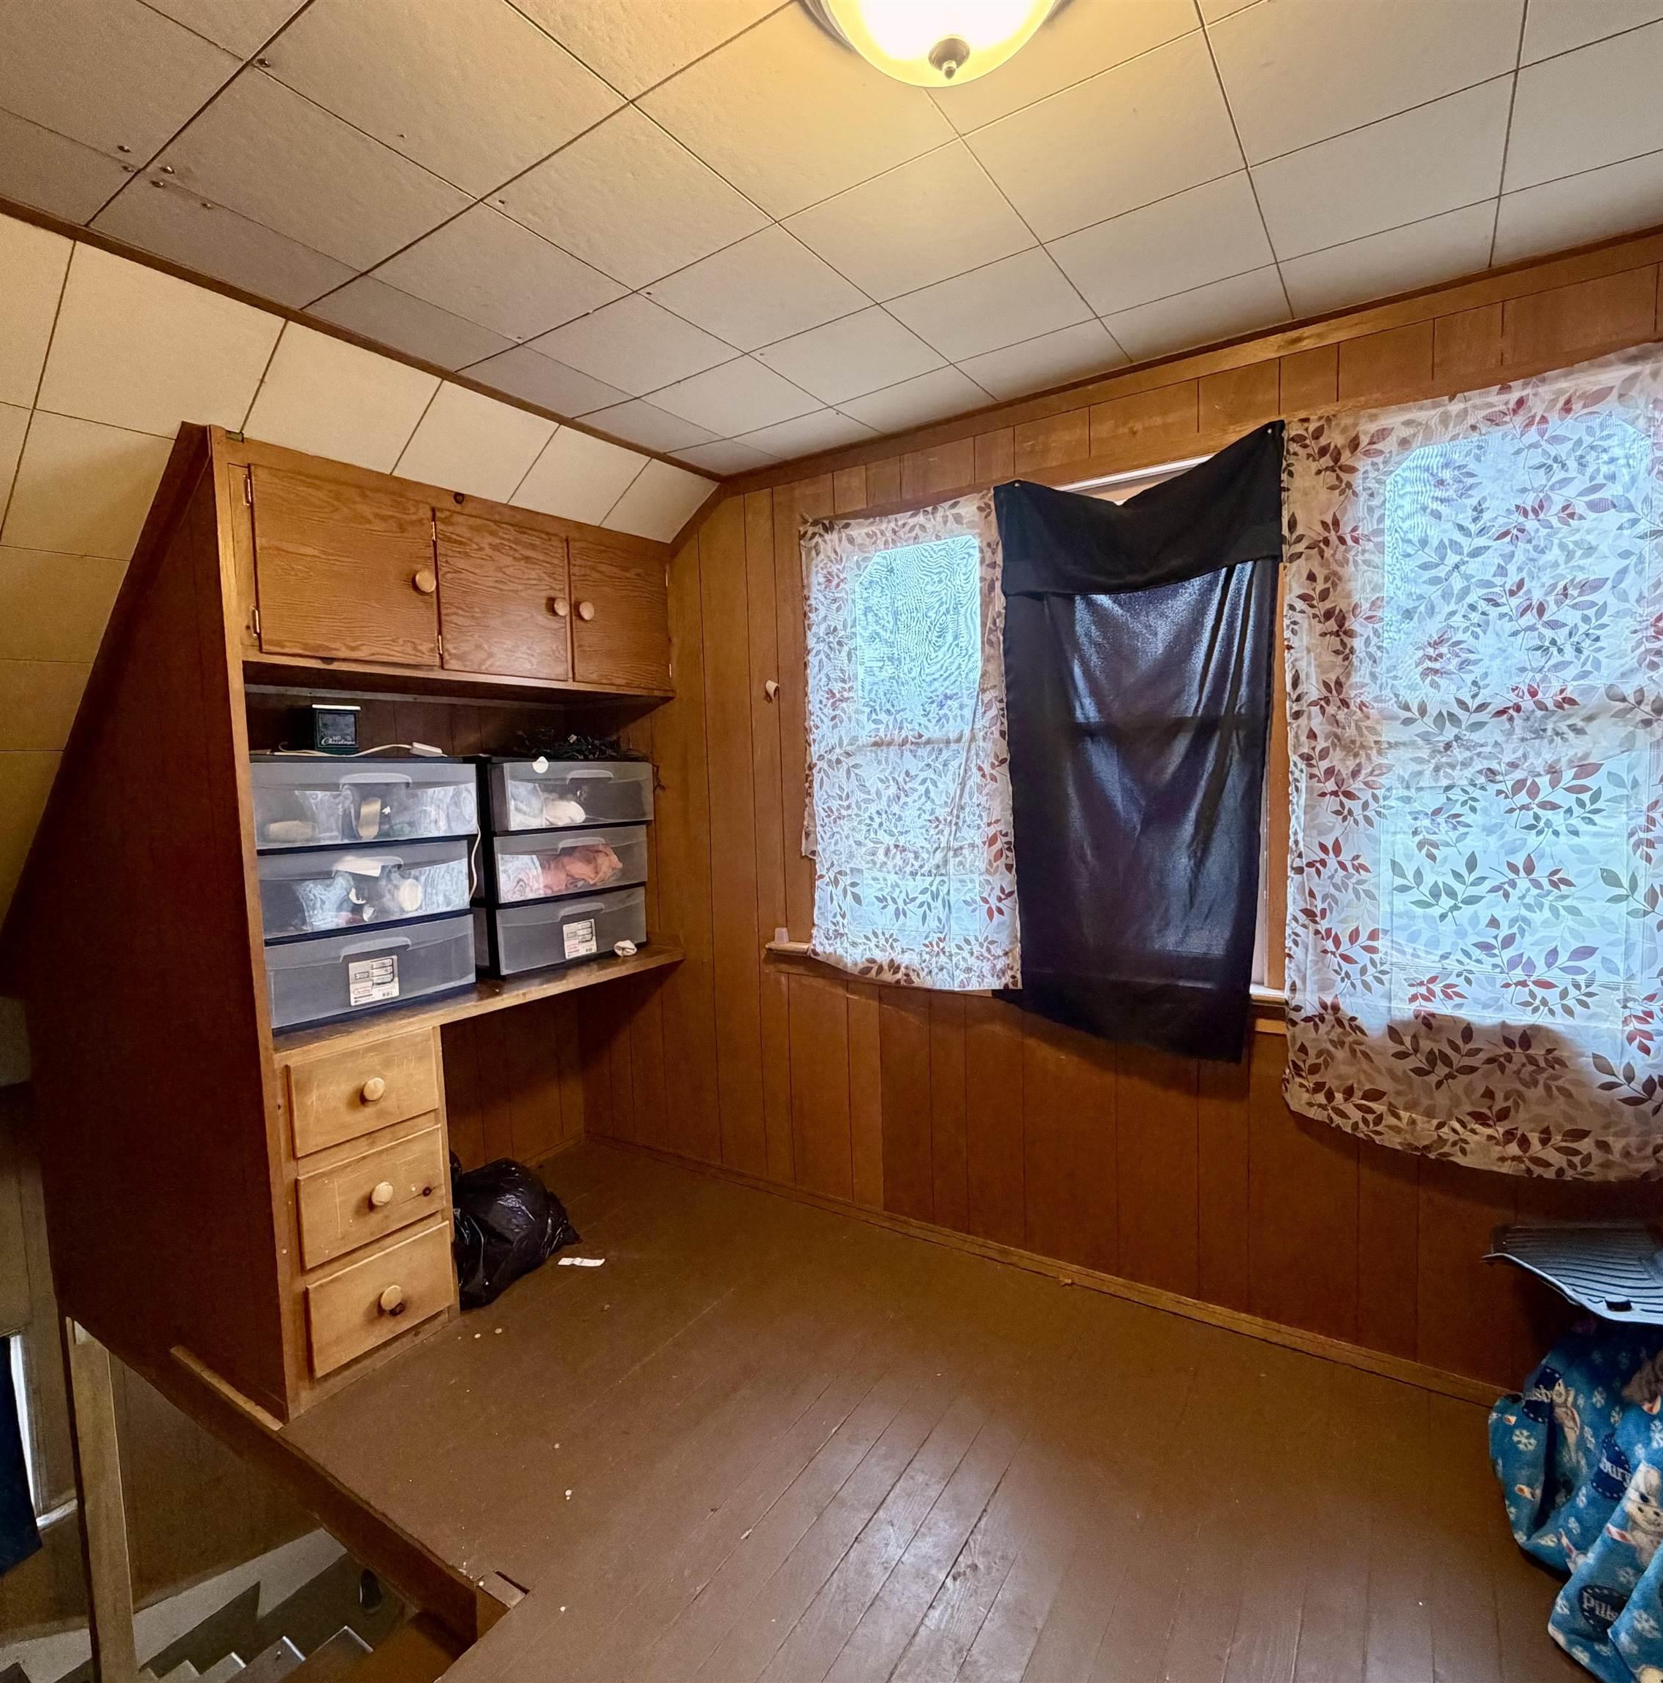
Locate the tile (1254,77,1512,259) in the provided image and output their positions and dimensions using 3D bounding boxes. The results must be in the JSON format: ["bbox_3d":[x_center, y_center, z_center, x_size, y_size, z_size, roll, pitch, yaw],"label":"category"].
[{"bbox_3d":[0.810,-0.986,1.346,0.307,0.015,0.305,0,5,34],"label":"tile"}]

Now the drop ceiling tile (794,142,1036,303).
[{"bbox_3d":[0.130,-0.960,1.422,0.305,0.020,0.305,1,4,34],"label":"drop ceiling tile"}]

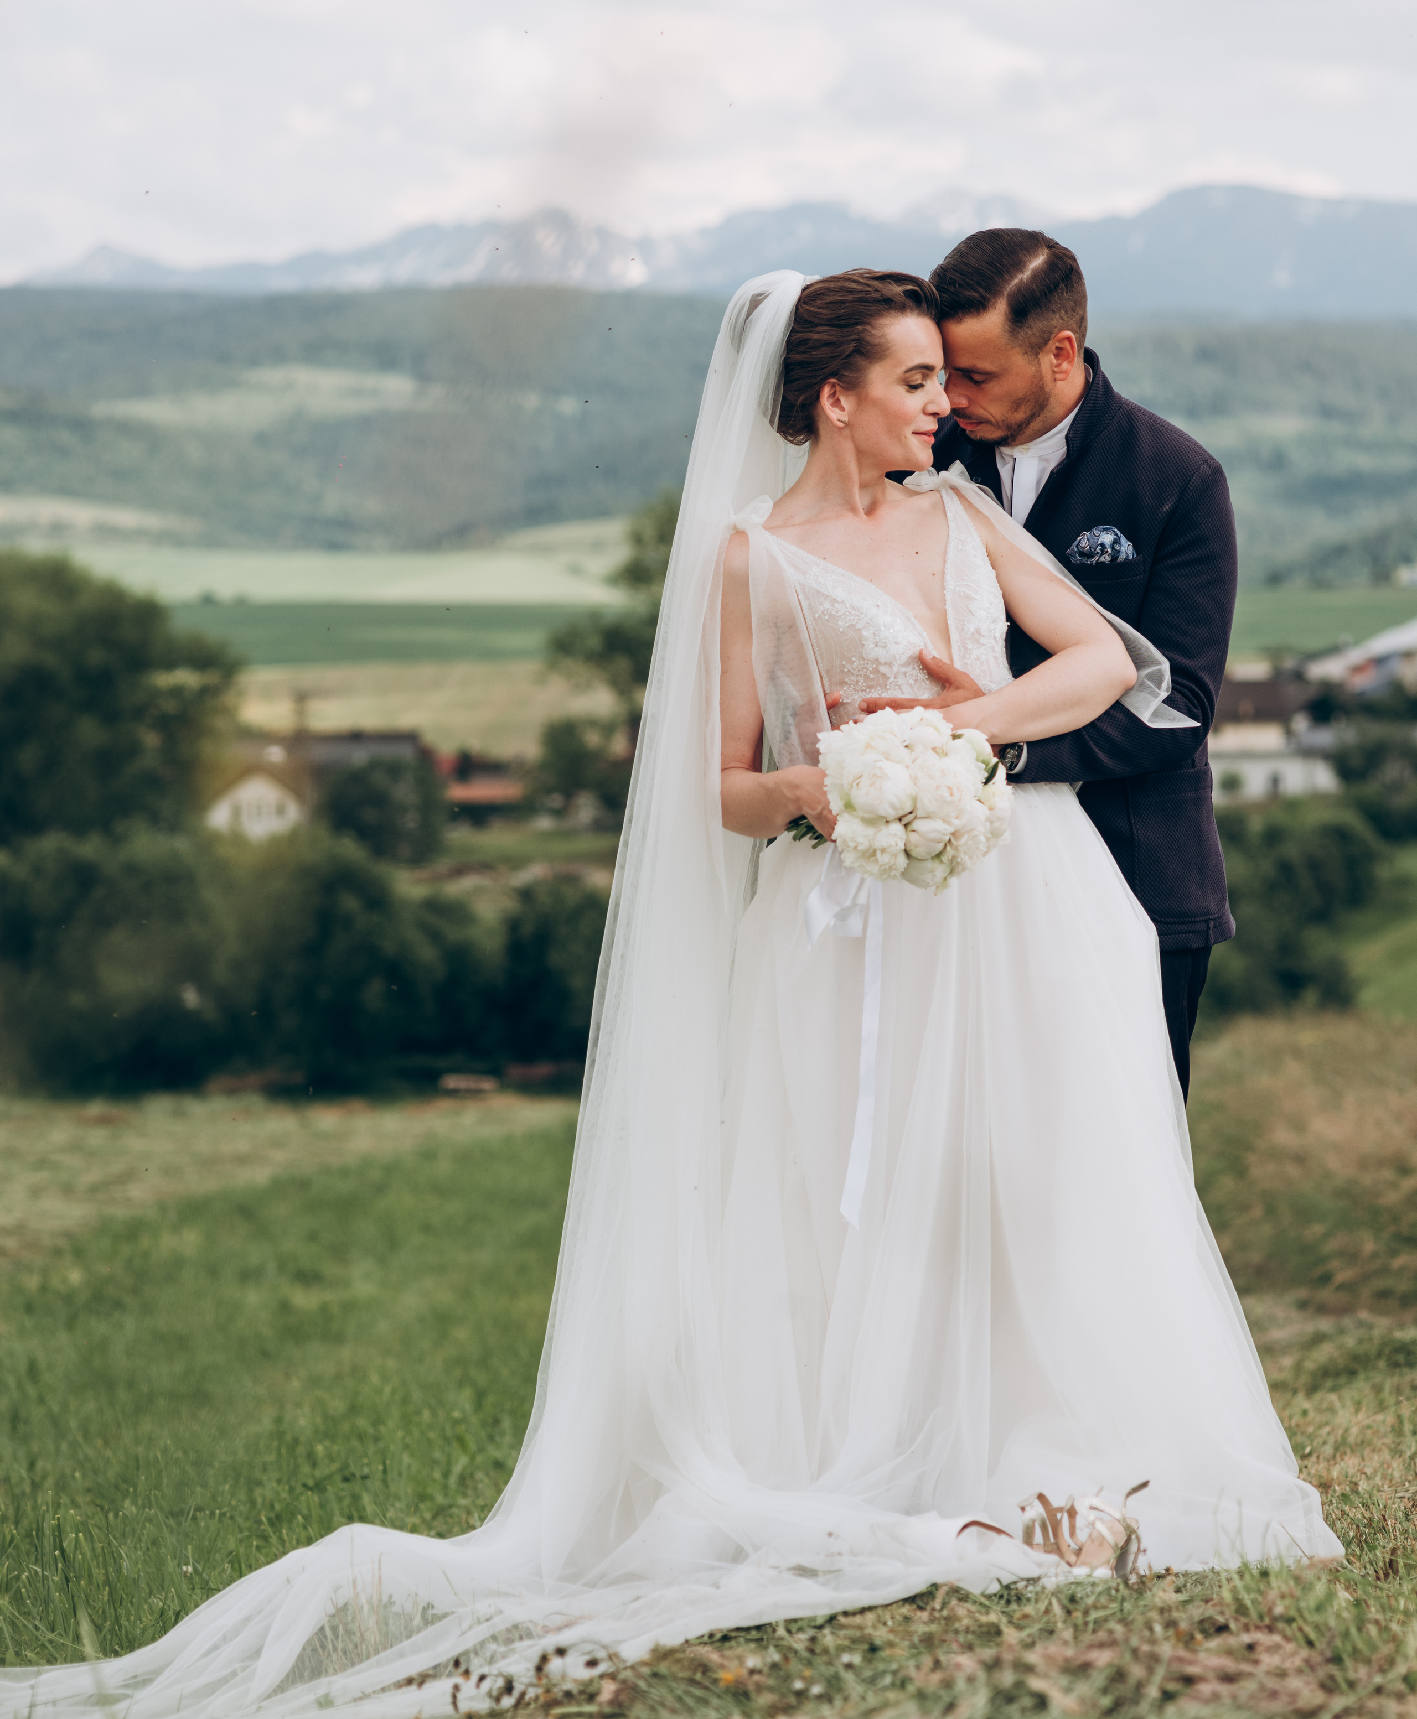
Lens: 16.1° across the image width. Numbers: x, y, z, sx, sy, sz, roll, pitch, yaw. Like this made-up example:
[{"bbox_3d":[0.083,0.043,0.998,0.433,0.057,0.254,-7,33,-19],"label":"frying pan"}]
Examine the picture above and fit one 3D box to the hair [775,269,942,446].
[{"bbox_3d":[0.187,-0.625,6.250,0.210,0.215,0.170,2,4,27],"label":"hair"}]

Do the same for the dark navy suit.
[{"bbox_3d":[0.469,0.098,6.400,0.530,1.460,0.450,2,4,35],"label":"dark navy suit"}]

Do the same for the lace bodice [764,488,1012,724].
[{"bbox_3d":[0.225,-0.293,6.220,0.310,0.345,0.235,-2,4,-27],"label":"lace bodice"}]

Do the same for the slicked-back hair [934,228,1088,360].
[{"bbox_3d":[0.380,-0.716,6.360,0.205,0.150,0.170,-22,16,-34],"label":"slicked-back hair"}]

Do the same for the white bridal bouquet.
[{"bbox_3d":[0.239,-0.070,6.000,0.230,0.230,0.260,-1,3,-24],"label":"white bridal bouquet"}]

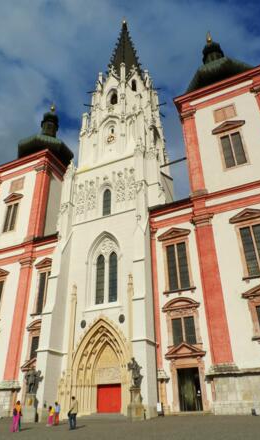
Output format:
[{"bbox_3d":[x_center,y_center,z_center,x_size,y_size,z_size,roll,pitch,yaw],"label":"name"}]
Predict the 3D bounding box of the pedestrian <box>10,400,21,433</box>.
[{"bbox_3d":[-7.096,12.456,19.349,0.550,1.630,0.400,3,-30,-7],"label":"pedestrian"}]

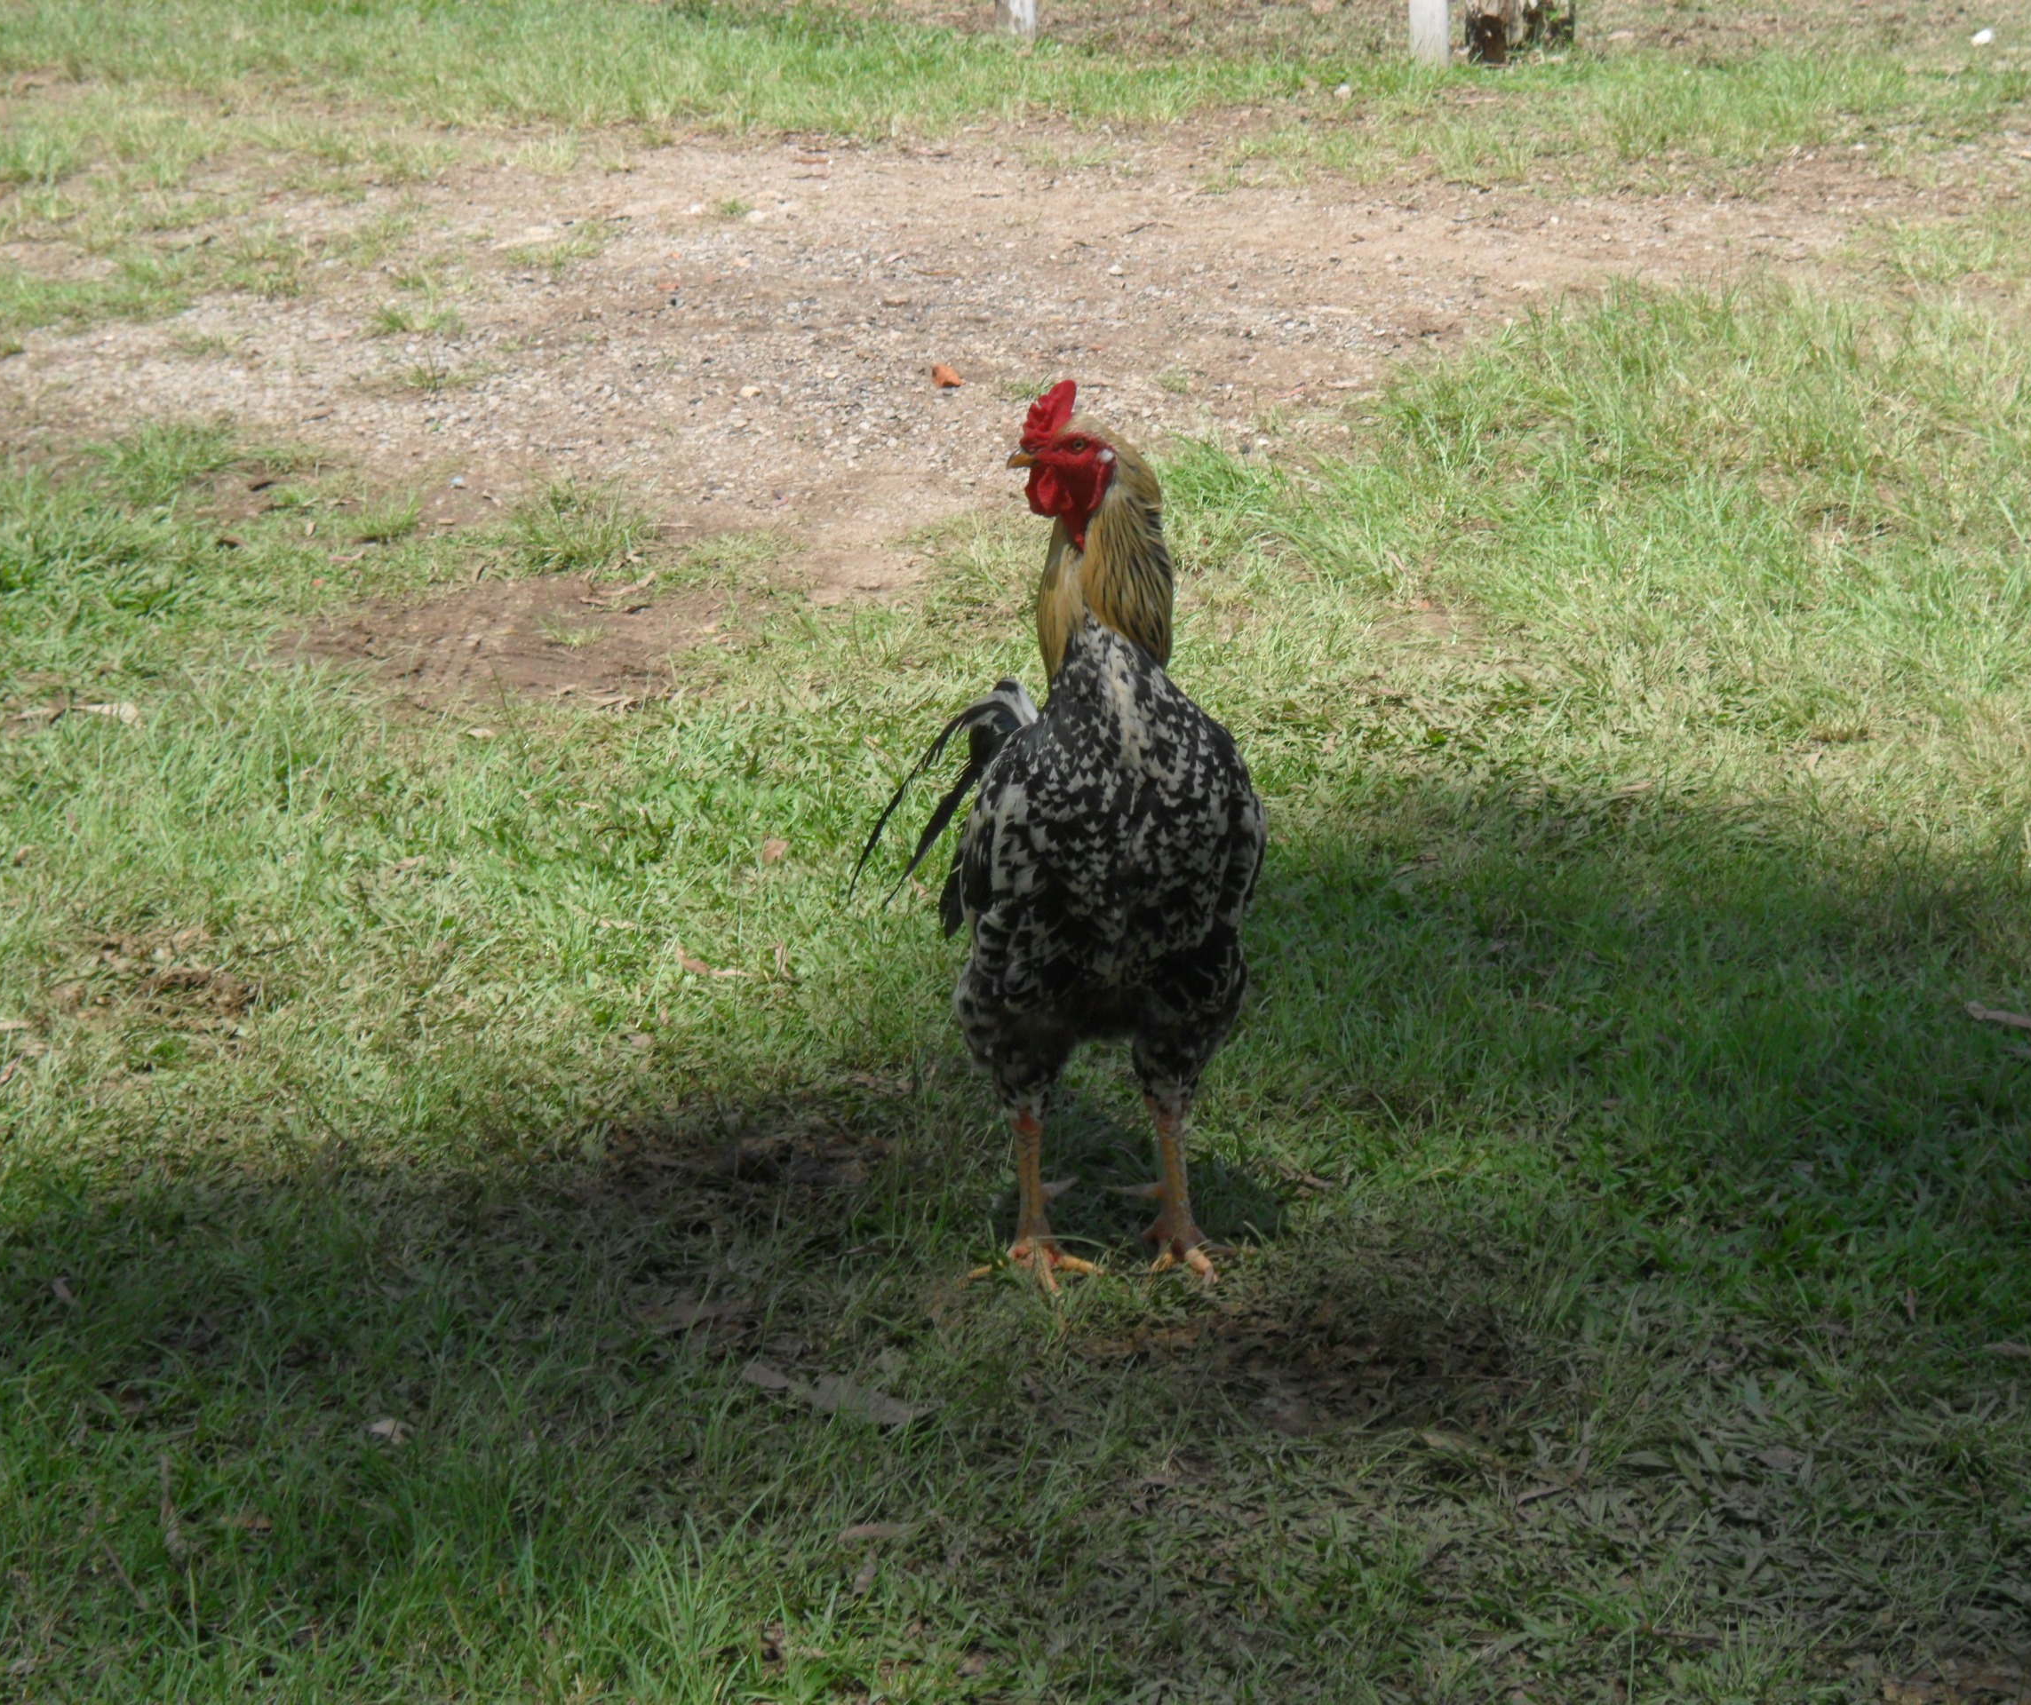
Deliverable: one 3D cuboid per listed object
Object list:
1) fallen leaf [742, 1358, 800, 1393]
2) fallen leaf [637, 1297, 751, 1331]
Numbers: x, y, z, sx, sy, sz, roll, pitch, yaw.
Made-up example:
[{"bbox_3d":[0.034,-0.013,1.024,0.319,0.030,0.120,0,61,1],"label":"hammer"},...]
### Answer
[{"bbox_3d":[-0.161,0.342,3.219,0.051,0.014,0.024,14,21,39],"label":"fallen leaf"},{"bbox_3d":[-0.218,0.311,3.329,0.079,0.014,0.035,-5,17,-16],"label":"fallen leaf"}]

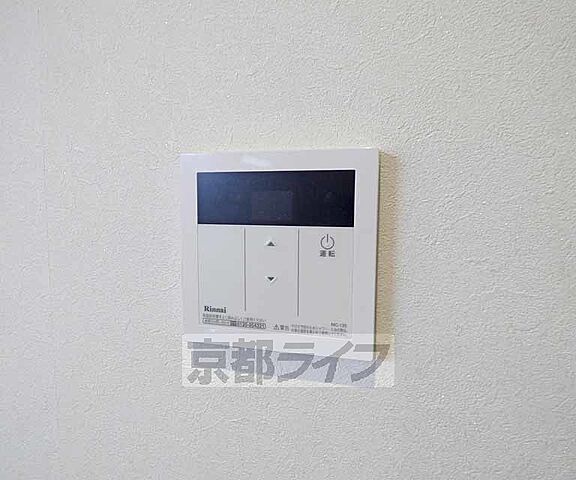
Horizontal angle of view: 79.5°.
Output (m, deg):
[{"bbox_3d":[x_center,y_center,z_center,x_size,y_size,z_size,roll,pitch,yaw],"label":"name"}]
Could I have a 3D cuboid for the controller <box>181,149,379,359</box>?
[{"bbox_3d":[-0.007,0.007,0.216,0.120,0.120,0.019,2,5,13],"label":"controller"}]

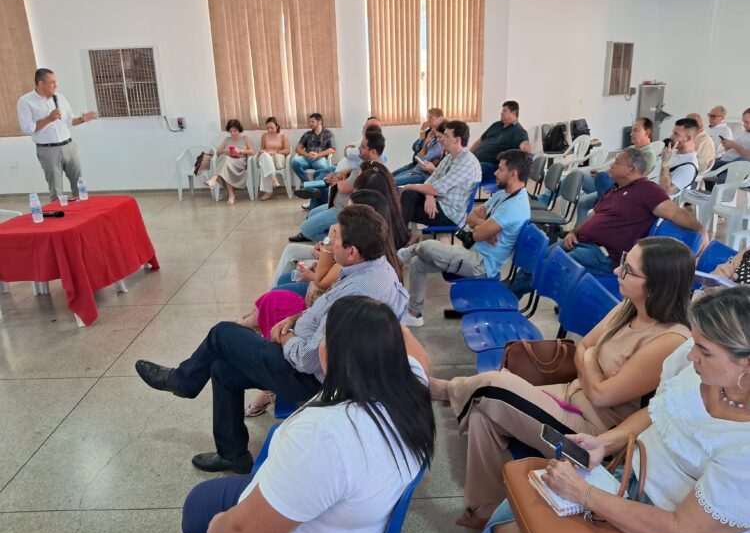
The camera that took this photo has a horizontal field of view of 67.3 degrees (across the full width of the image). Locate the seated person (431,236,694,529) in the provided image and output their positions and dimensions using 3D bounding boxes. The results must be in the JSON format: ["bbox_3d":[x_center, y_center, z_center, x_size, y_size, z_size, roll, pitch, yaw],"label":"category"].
[{"bbox_3d":[0.544,0.483,1.888,0.970,1.180,0.520,1,19,6],"label":"seated person"}]

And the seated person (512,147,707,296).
[{"bbox_3d":[1.387,-0.137,3.613,1.150,1.220,0.750,-2,18,0],"label":"seated person"}]

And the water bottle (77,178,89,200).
[{"bbox_3d":[-2.666,-0.705,5.112,0.068,0.215,0.068,-2,18,0],"label":"water bottle"}]

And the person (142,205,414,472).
[{"bbox_3d":[-0.433,0.342,2.374,1.180,1.190,0.560,1,19,6],"label":"person"}]

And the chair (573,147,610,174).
[{"bbox_3d":[2.651,-1.105,7.104,0.560,0.780,0.560,-6,19,-12],"label":"chair"}]

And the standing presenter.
[{"bbox_3d":[-3.286,-1.126,6.006,0.680,1.820,0.480,-16,24,-38],"label":"standing presenter"}]

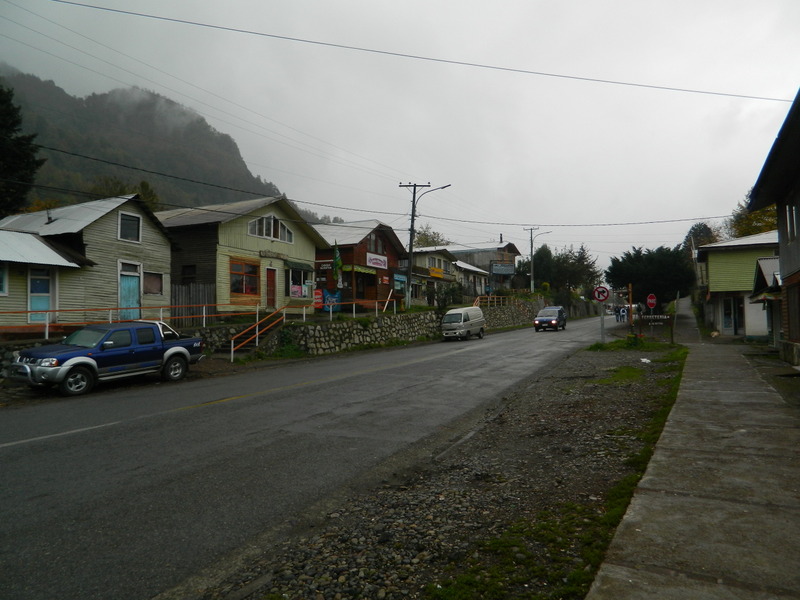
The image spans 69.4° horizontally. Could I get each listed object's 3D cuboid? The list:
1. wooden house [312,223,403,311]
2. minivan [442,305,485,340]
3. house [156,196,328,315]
[{"bbox_3d":[-5.200,-2.500,44.000,9.000,6.600,7.800,-1,-2,25],"label":"wooden house"},{"bbox_3d":[4.100,1.470,36.200,1.700,2.000,4.600,-1,0,24],"label":"minivan"},{"bbox_3d":[-10.860,-2.390,33.400,10.200,6.300,9.600,-1,-2,25],"label":"house"}]

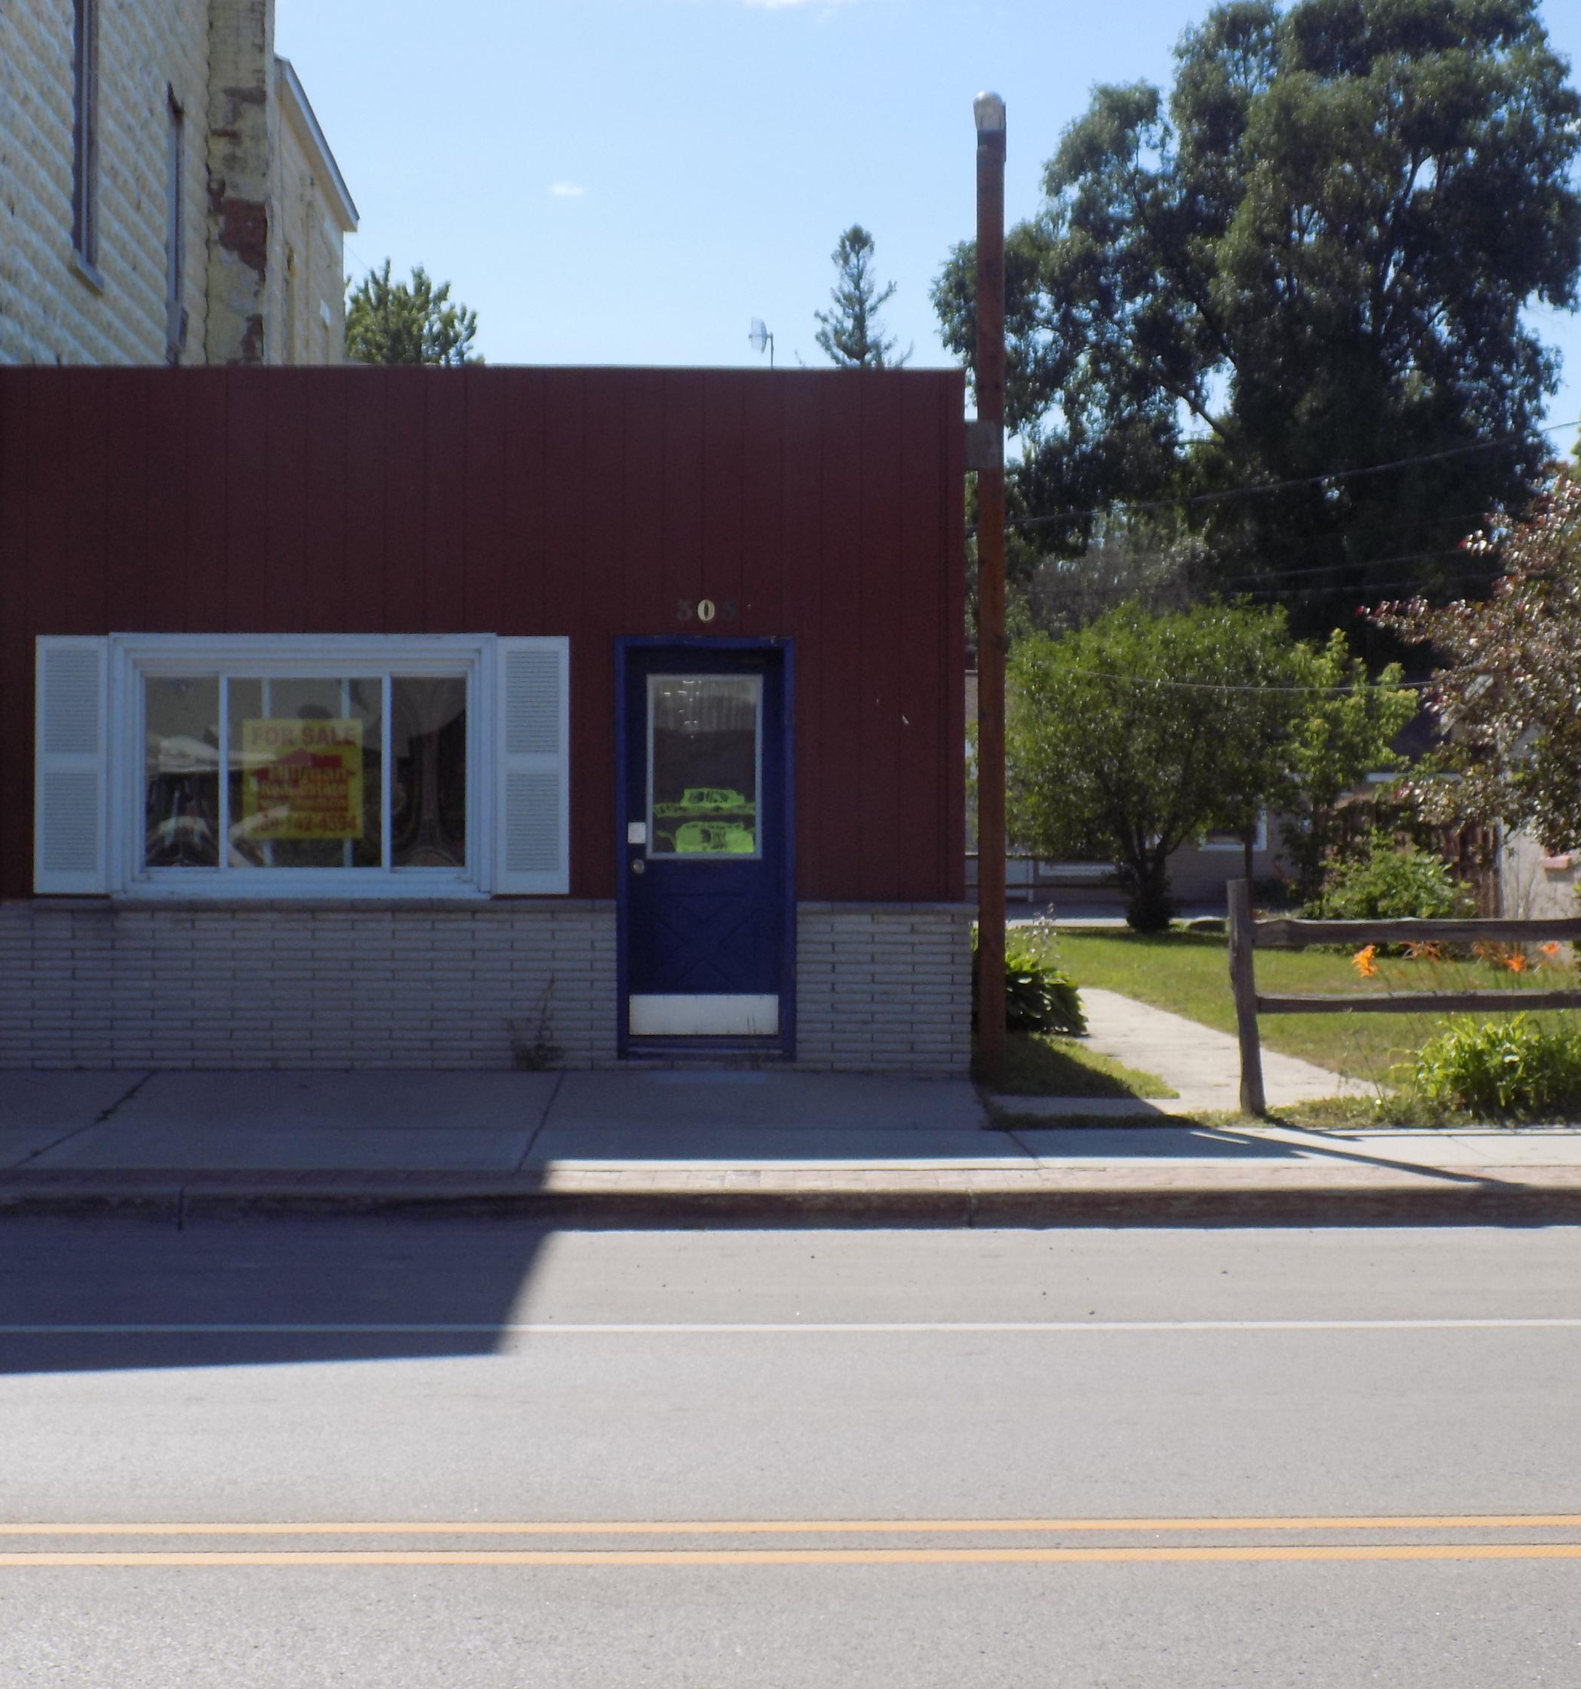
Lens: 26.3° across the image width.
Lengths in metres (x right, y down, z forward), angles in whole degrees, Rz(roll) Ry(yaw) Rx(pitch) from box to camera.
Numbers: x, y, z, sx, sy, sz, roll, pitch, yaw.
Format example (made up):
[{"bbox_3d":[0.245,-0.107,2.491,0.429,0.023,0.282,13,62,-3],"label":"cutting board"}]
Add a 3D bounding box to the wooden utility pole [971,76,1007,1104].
[{"bbox_3d":[1.030,-1.310,17.350,0.170,5.100,0.170,0,-1,-1],"label":"wooden utility pole"}]

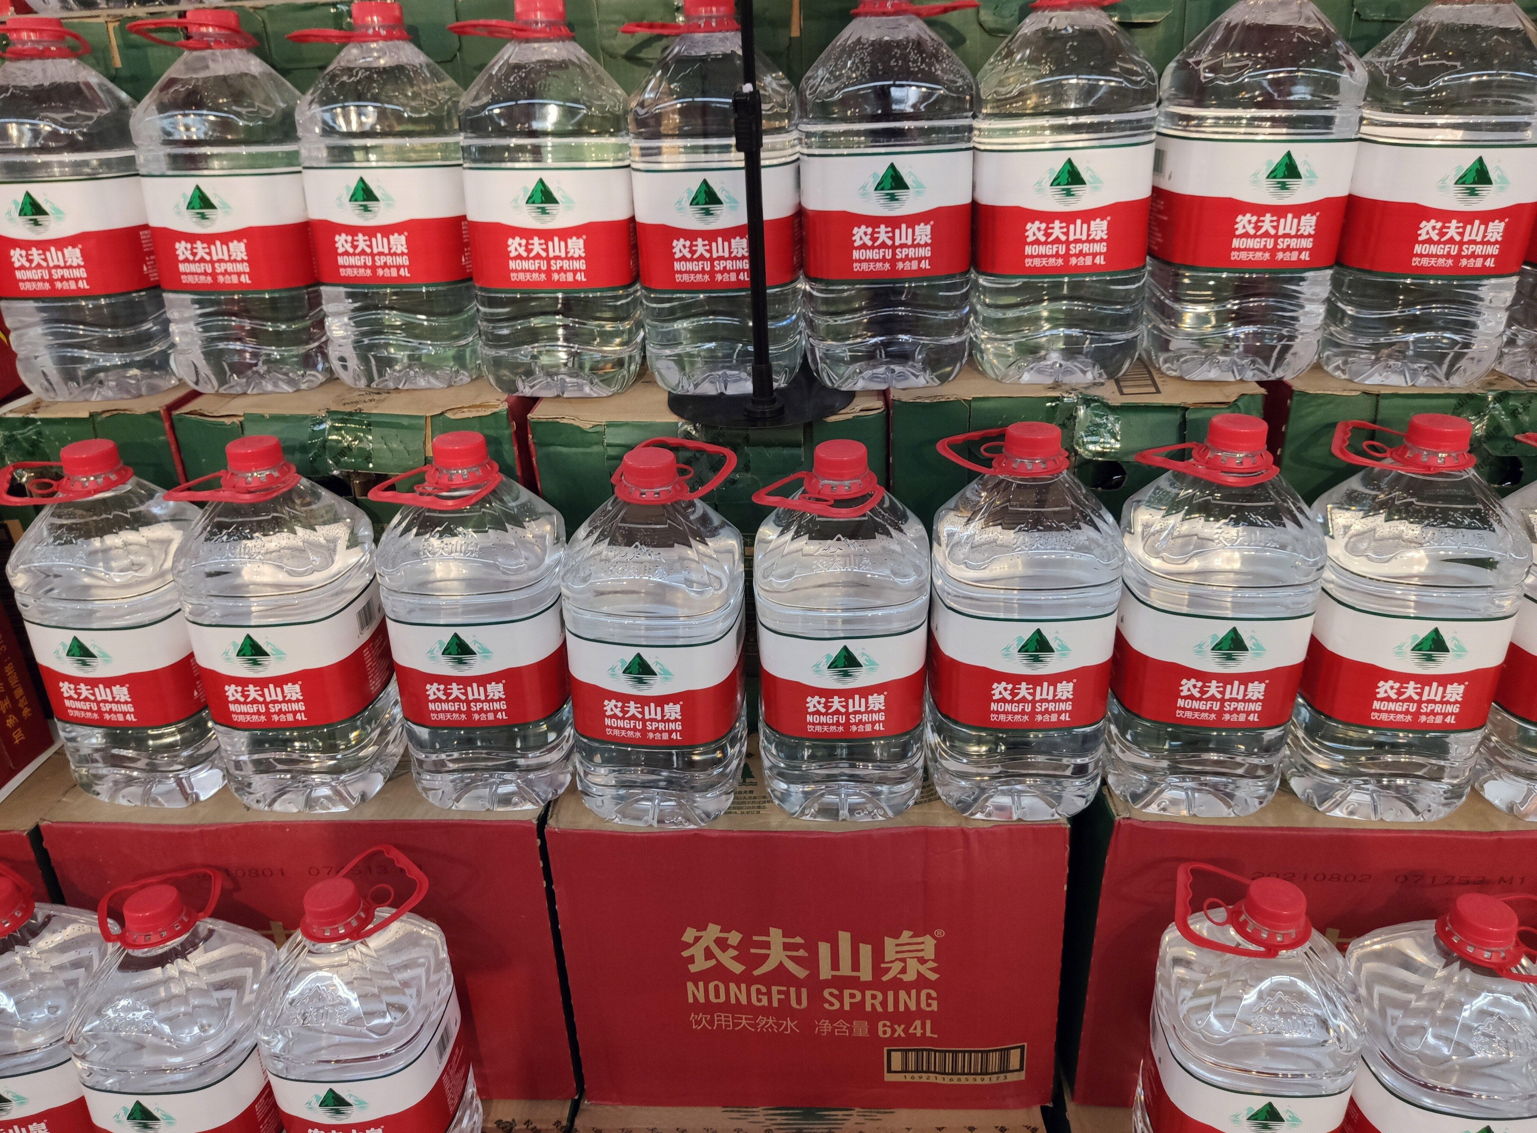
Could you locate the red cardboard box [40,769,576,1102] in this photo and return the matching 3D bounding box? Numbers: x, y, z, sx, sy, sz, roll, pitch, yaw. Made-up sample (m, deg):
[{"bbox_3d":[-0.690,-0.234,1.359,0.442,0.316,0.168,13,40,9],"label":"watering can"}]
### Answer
[{"bbox_3d":[-0.408,0.310,1.208,0.443,0.324,0.300,-1,24,3],"label":"red cardboard box"}]

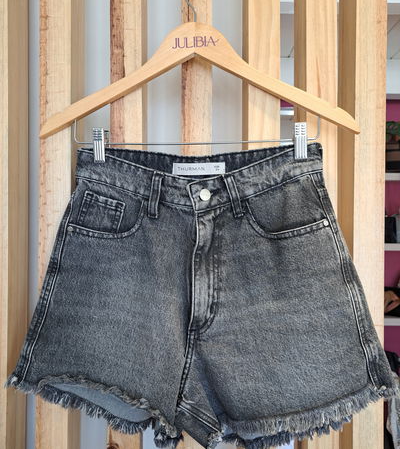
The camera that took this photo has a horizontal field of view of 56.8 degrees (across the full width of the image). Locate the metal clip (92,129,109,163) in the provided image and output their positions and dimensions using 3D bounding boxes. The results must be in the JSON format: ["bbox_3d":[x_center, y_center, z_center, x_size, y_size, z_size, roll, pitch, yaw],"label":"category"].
[{"bbox_3d":[-0.139,-0.110,0.517,0.015,0.049,0.022,0,0,5],"label":"metal clip"}]

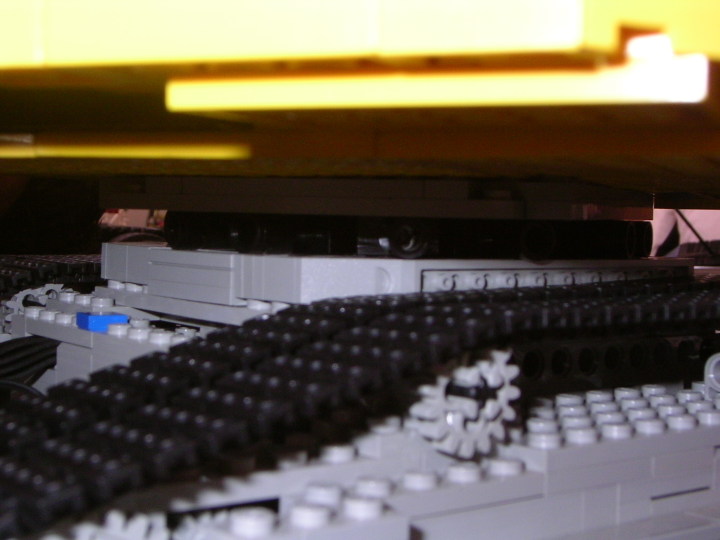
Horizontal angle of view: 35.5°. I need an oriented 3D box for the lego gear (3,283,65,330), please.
[{"bbox_3d":[-0.071,0.011,0.248,0.009,0.016,0.016,0,3,-37],"label":"lego gear"}]

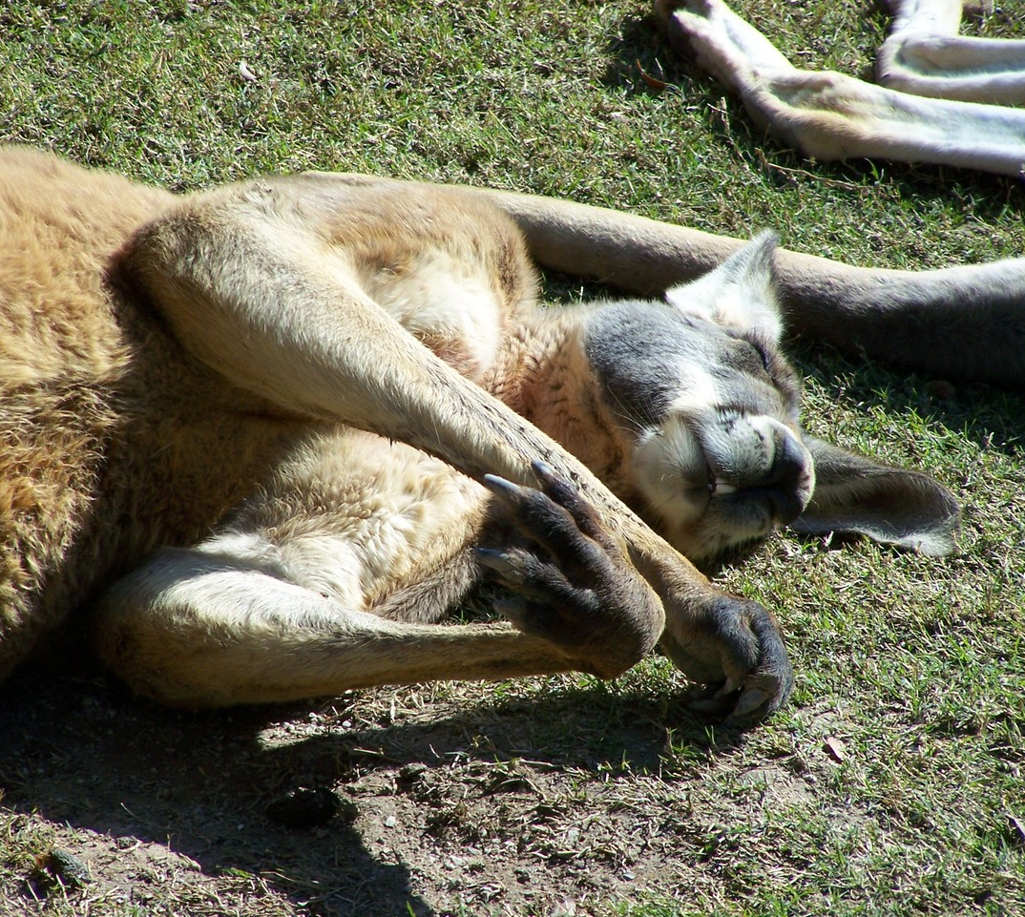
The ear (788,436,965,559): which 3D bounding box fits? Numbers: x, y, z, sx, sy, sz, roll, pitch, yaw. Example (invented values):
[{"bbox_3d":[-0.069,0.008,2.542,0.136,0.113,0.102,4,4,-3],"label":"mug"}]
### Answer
[{"bbox_3d":[0.189,0.018,7.120,0.108,0.052,0.035,16,14,-15],"label":"ear"}]

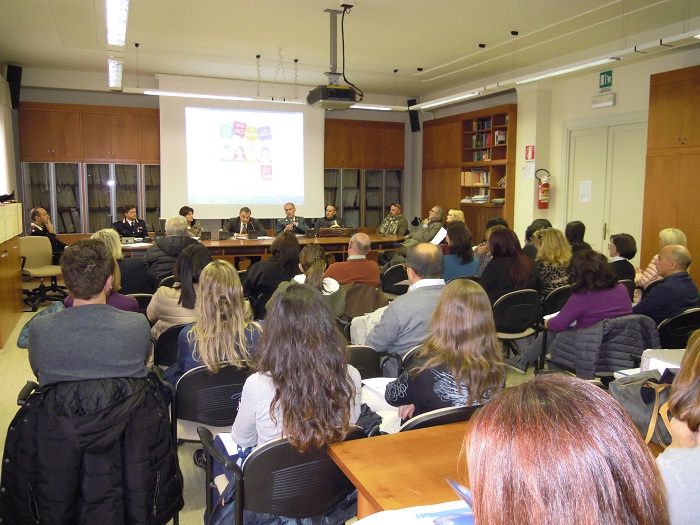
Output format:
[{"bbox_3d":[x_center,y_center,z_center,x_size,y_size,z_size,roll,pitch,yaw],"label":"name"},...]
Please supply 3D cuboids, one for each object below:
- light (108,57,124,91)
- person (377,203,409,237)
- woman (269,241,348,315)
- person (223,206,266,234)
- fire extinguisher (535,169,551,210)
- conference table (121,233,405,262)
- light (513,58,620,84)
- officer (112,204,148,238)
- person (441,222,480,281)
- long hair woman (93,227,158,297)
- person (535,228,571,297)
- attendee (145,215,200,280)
[{"bbox_3d":[-2.556,-2.079,6.198,0.150,0.090,1.820,-2,8,-23],"label":"light"},{"bbox_3d":[0.728,-0.410,10.286,0.550,1.283,0.700,5,8,33],"label":"person"},{"bbox_3d":[-0.323,0.455,3.762,0.500,1.210,0.800,-3,8,-22],"label":"woman"},{"bbox_3d":[-1.577,-0.223,8.819,0.650,1.250,0.820,-2,8,-17],"label":"person"},{"bbox_3d":[2.749,-1.037,8.043,0.210,0.570,0.180,-2,8,-23],"label":"fire extinguisher"},{"bbox_3d":[-1.375,0.060,8.476,4.600,0.760,1.100,-3,8,-22],"label":"conference table"},{"bbox_3d":[2.118,-1.997,5.808,0.140,0.090,1.510,-2,8,-23],"label":"light"},{"bbox_3d":[-3.191,-0.207,8.414,0.560,1.280,0.780,-4,9,-30],"label":"officer"},{"bbox_3d":[0.829,0.236,5.138,0.500,1.244,0.780,-4,8,-35],"label":"person"},{"bbox_3d":[-1.632,0.347,4.112,0.520,1.223,0.780,-3,8,-25],"label":"long hair woman"},{"bbox_3d":[1.437,0.320,4.544,0.500,1.227,0.780,-4,8,-33],"label":"person"},{"bbox_3d":[-1.645,0.195,5.319,0.560,1.307,0.820,-3,8,-22],"label":"attendee"}]

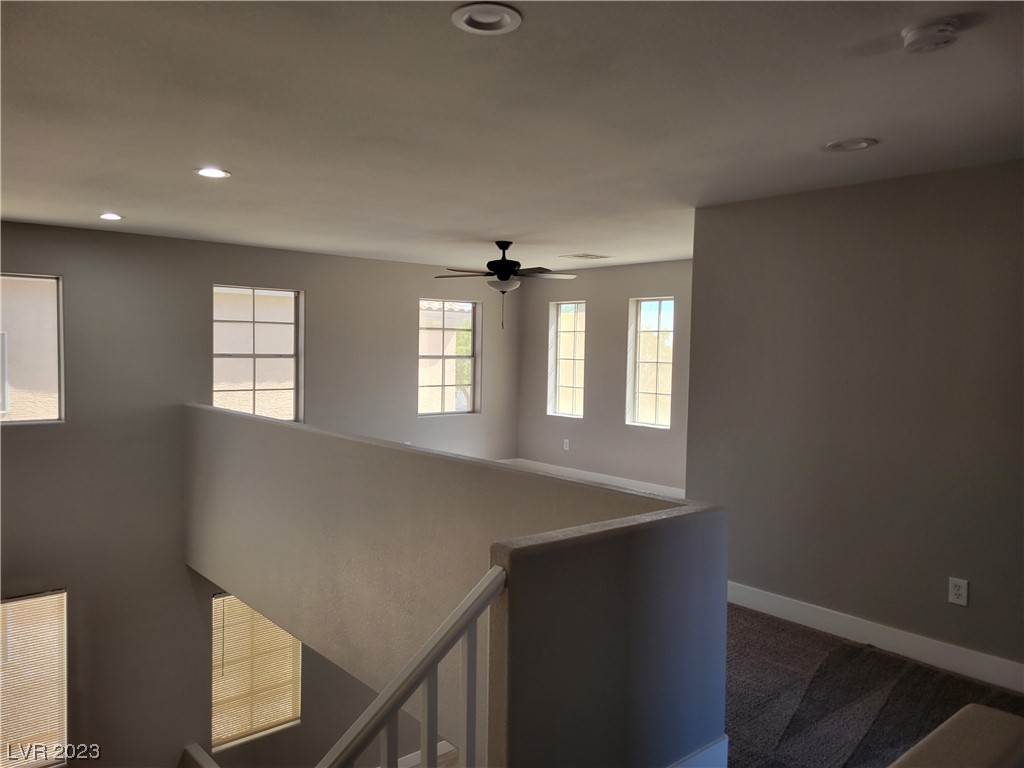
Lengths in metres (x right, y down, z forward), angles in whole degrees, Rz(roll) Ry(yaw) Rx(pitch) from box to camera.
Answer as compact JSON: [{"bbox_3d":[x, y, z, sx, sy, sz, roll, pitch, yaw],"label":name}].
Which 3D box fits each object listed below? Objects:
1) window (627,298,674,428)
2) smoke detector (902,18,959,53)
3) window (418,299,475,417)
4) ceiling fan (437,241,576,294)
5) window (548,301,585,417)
[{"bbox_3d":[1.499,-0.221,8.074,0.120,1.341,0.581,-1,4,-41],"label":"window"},{"bbox_3d":[1.166,-0.969,2.147,0.138,0.044,0.138,-1,4,-41],"label":"smoke detector"},{"bbox_3d":[-0.760,-0.301,9.084,0.902,1.342,0.120,-1,4,-41],"label":"window"},{"bbox_3d":[-0.066,-1.010,6.694,1.290,0.440,1.290,-1,4,-41],"label":"ceiling fan"},{"bbox_3d":[0.694,-0.283,9.010,0.120,1.341,0.592,-1,4,-41],"label":"window"}]

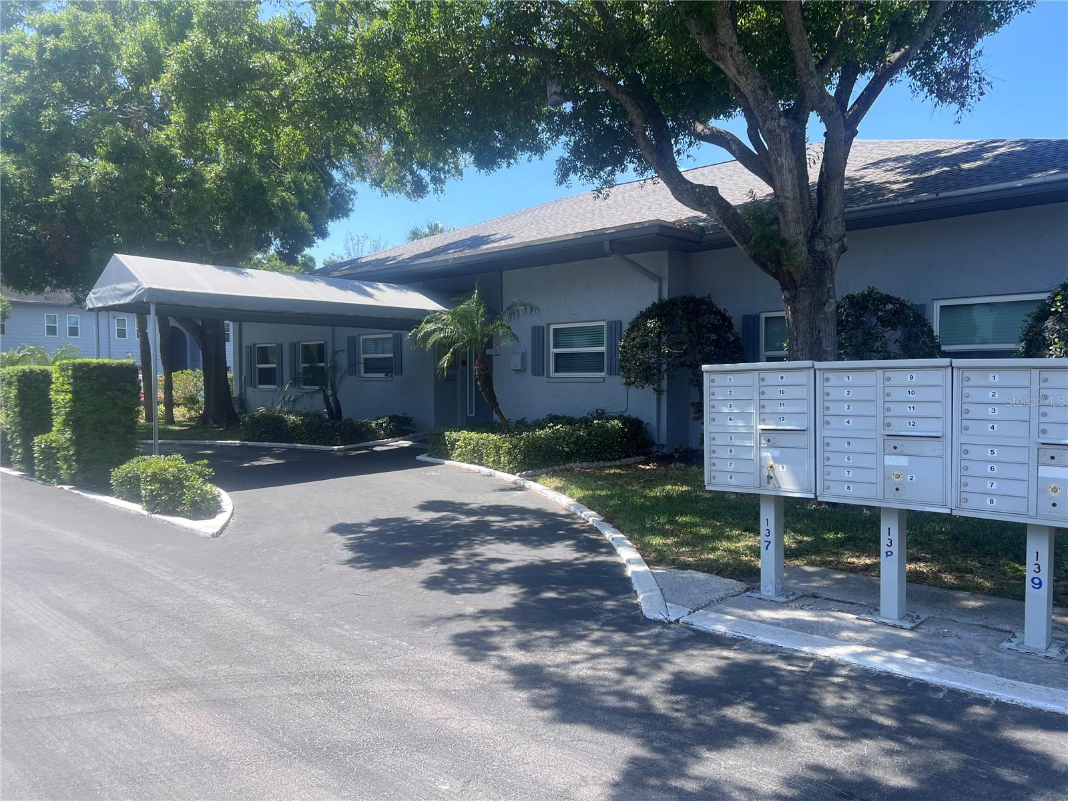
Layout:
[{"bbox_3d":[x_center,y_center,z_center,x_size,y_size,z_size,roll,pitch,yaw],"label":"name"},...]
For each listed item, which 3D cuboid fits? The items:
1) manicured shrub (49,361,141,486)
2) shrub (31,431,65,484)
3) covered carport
[{"bbox_3d":[-6.307,0.307,11.574,0.980,1.700,0.900,1,2,45],"label":"manicured shrub"},{"bbox_3d":[-6.861,0.806,11.474,0.850,0.710,0.400,1,2,45],"label":"shrub"},{"bbox_3d":[-5.176,-0.821,16.361,3.070,3.630,6.250,1,2,45],"label":"covered carport"}]

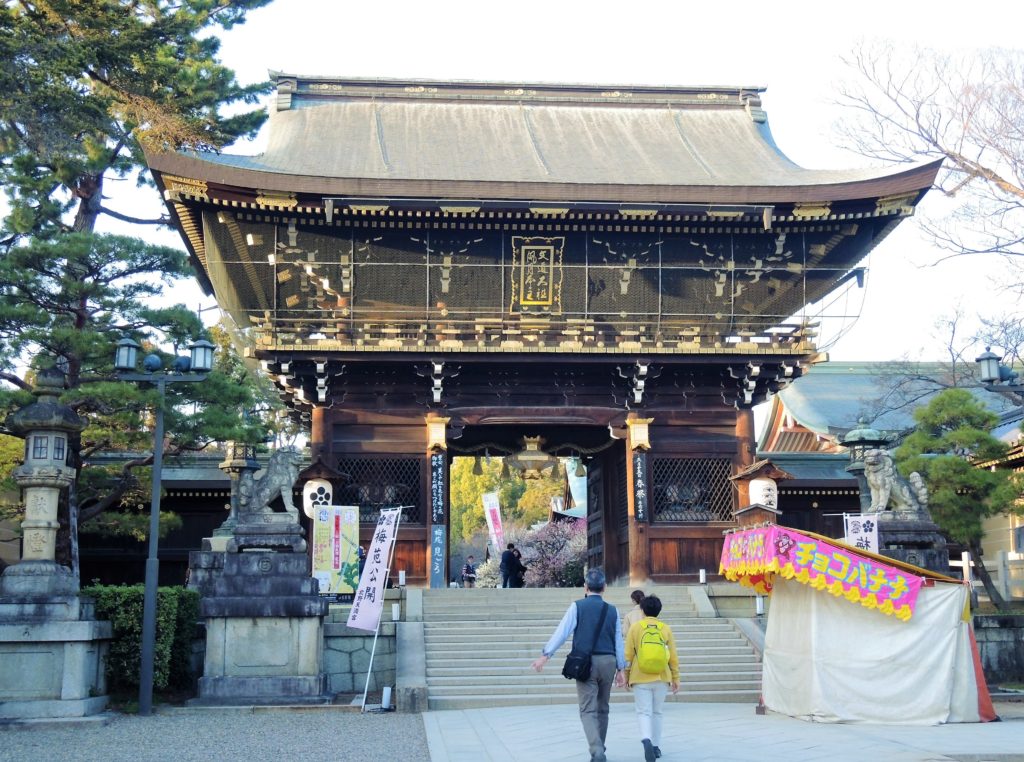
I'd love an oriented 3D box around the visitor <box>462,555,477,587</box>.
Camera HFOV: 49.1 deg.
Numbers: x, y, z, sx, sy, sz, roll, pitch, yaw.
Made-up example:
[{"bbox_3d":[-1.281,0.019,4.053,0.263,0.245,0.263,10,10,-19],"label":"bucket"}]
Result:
[{"bbox_3d":[-1.379,6.549,36.443,0.500,1.700,0.380,7,-13,-35],"label":"visitor"}]

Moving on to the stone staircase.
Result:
[{"bbox_3d":[1.182,4.415,19.390,5.296,1.728,6.435,0,-11,-5],"label":"stone staircase"}]

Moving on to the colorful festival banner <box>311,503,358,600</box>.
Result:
[{"bbox_3d":[-3.326,3.281,21.142,0.930,1.880,0.060,2,-11,-15],"label":"colorful festival banner"}]

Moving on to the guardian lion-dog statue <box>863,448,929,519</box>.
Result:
[{"bbox_3d":[6.505,1.722,19.013,0.970,1.119,0.544,3,-12,-19],"label":"guardian lion-dog statue"}]

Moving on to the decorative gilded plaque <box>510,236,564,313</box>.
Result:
[{"bbox_3d":[0.585,-2.409,25.716,1.188,1.772,0.178,0,6,-5],"label":"decorative gilded plaque"}]

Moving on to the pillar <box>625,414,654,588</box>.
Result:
[{"bbox_3d":[2.864,2.667,25.550,0.500,3.930,0.500,0,-10,-5],"label":"pillar"}]

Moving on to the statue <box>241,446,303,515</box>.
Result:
[{"bbox_3d":[-3.886,1.615,18.191,0.970,1.119,0.544,-1,-11,0],"label":"statue"}]

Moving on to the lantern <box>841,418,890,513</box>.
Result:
[{"bbox_3d":[6.990,1.879,22.144,0.960,2.300,0.960,0,-10,-5],"label":"lantern"}]

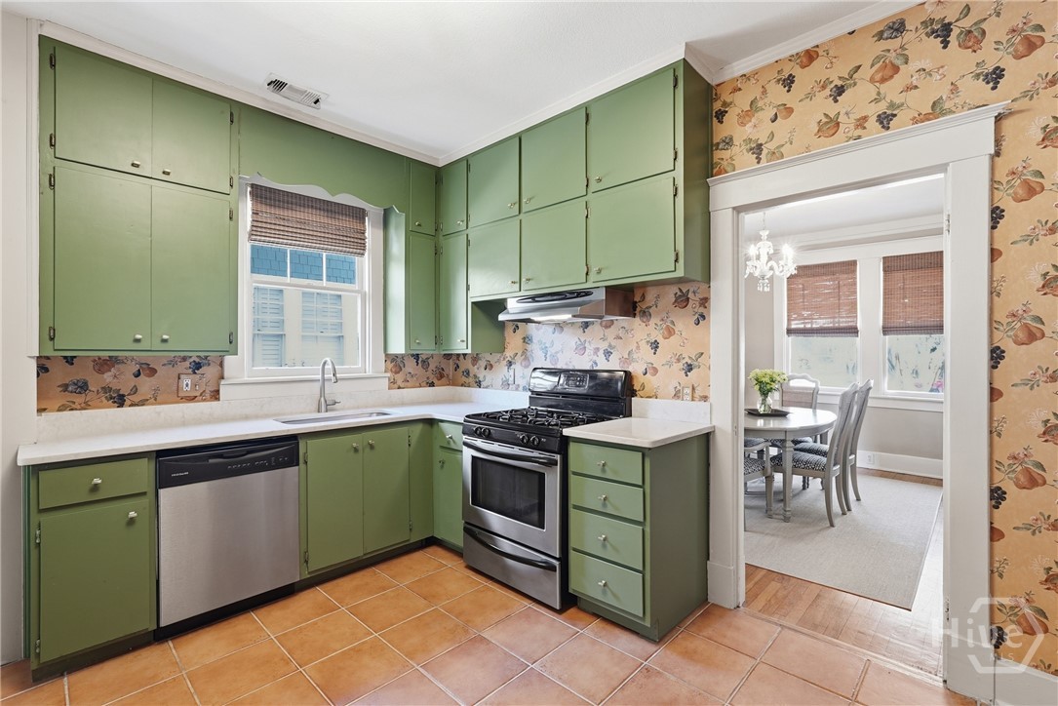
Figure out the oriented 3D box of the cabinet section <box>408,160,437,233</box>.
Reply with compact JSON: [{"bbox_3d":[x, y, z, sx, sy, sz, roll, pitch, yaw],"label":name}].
[{"bbox_3d":[-0.904,-1.167,3.667,0.300,0.544,0.239,-1,-1,43],"label":"cabinet section"}]

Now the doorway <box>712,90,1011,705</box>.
[{"bbox_3d":[1.366,0.199,2.122,1.104,2.214,0.128,0,0,43],"label":"doorway"}]

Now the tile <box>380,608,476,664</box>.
[{"bbox_3d":[-0.466,1.310,2.183,0.330,0.010,0.330,0,0,43],"label":"tile"}]

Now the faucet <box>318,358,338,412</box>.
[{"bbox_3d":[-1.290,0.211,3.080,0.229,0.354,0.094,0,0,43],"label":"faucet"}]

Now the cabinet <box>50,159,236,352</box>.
[{"bbox_3d":[-1.985,-0.416,2.440,0.303,0.844,0.723,0,0,43],"label":"cabinet"}]

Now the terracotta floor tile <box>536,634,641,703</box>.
[{"bbox_3d":[0.254,1.313,1.971,0.330,0.012,0.330,0,0,43],"label":"terracotta floor tile"}]

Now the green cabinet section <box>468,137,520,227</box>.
[{"bbox_3d":[-0.148,-1.165,3.367,0.528,0.524,0.320,-1,-1,43],"label":"green cabinet section"}]

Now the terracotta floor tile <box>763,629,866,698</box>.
[{"bbox_3d":[1.200,1.303,1.986,0.331,0.010,0.323,0,0,44],"label":"terracotta floor tile"}]

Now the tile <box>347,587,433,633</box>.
[{"bbox_3d":[-0.710,1.312,2.414,0.330,0.010,0.330,0,0,43],"label":"tile"}]

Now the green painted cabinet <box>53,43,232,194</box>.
[{"bbox_3d":[-2.002,-1.145,2.474,0.300,0.520,0.704,0,0,43],"label":"green painted cabinet"}]

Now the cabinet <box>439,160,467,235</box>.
[{"bbox_3d":[-0.436,-1.132,3.569,0.309,0.514,0.323,0,0,44],"label":"cabinet"}]

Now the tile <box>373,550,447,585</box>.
[{"bbox_3d":[-0.723,1.314,2.889,0.330,0.010,0.330,0,0,43],"label":"tile"}]

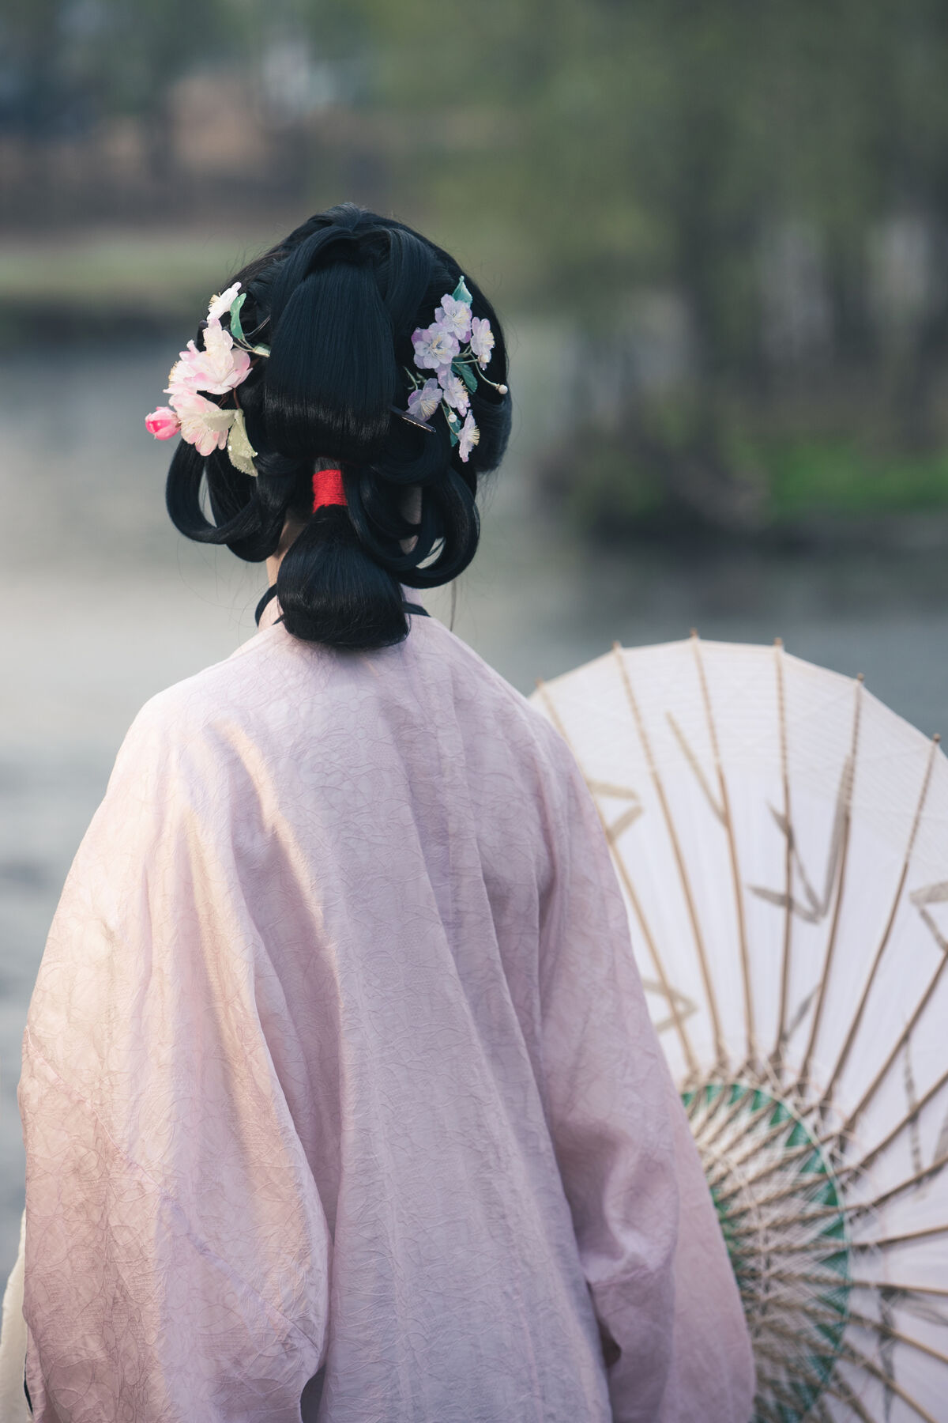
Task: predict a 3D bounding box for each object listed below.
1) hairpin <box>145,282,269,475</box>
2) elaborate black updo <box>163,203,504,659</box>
[{"bbox_3d":[-0.182,-0.227,3.830,0.055,0.130,0.080,-5,7,-43],"label":"hairpin"},{"bbox_3d":[-0.094,-0.197,3.870,0.235,0.300,0.250,1,5,13],"label":"elaborate black updo"}]

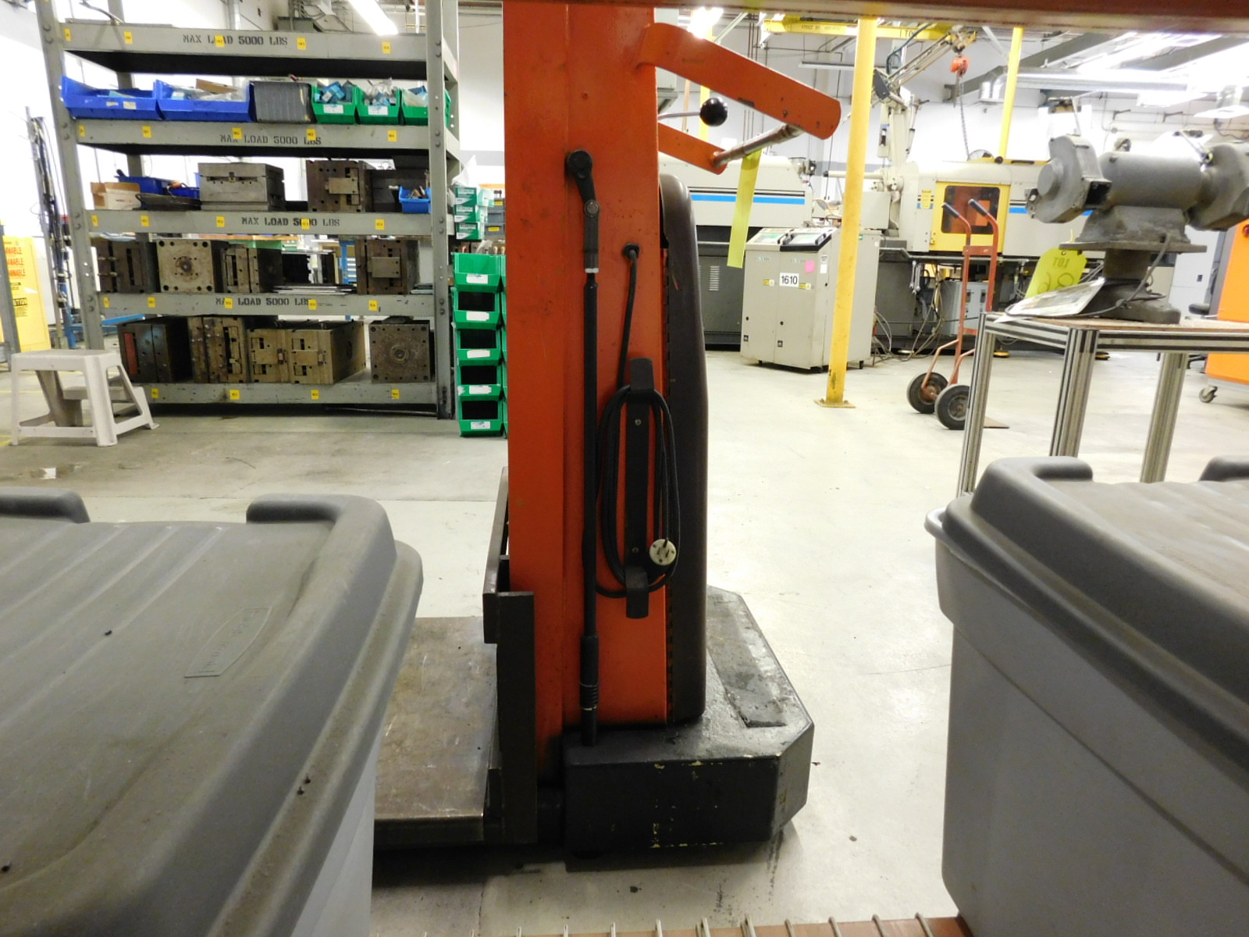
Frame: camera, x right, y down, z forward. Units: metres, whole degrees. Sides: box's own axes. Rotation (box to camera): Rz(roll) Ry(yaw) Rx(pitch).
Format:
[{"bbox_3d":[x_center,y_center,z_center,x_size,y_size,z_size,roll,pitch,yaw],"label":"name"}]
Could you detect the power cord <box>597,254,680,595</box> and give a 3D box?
[{"bbox_3d":[0.022,-0.049,1.169,0.118,0.513,0.055,0,15,-6],"label":"power cord"}]

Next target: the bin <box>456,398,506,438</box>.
[{"bbox_3d":[-0.722,-0.284,4.210,0.213,0.178,0.370,-1,15,-8],"label":"bin"}]

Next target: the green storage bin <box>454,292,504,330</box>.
[{"bbox_3d":[-0.717,-0.787,4.072,0.213,0.178,0.370,-1,15,-8],"label":"green storage bin"}]

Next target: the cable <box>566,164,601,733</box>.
[{"bbox_3d":[-0.057,0.012,1.173,0.050,0.868,0.050,0,15,-6],"label":"cable"}]

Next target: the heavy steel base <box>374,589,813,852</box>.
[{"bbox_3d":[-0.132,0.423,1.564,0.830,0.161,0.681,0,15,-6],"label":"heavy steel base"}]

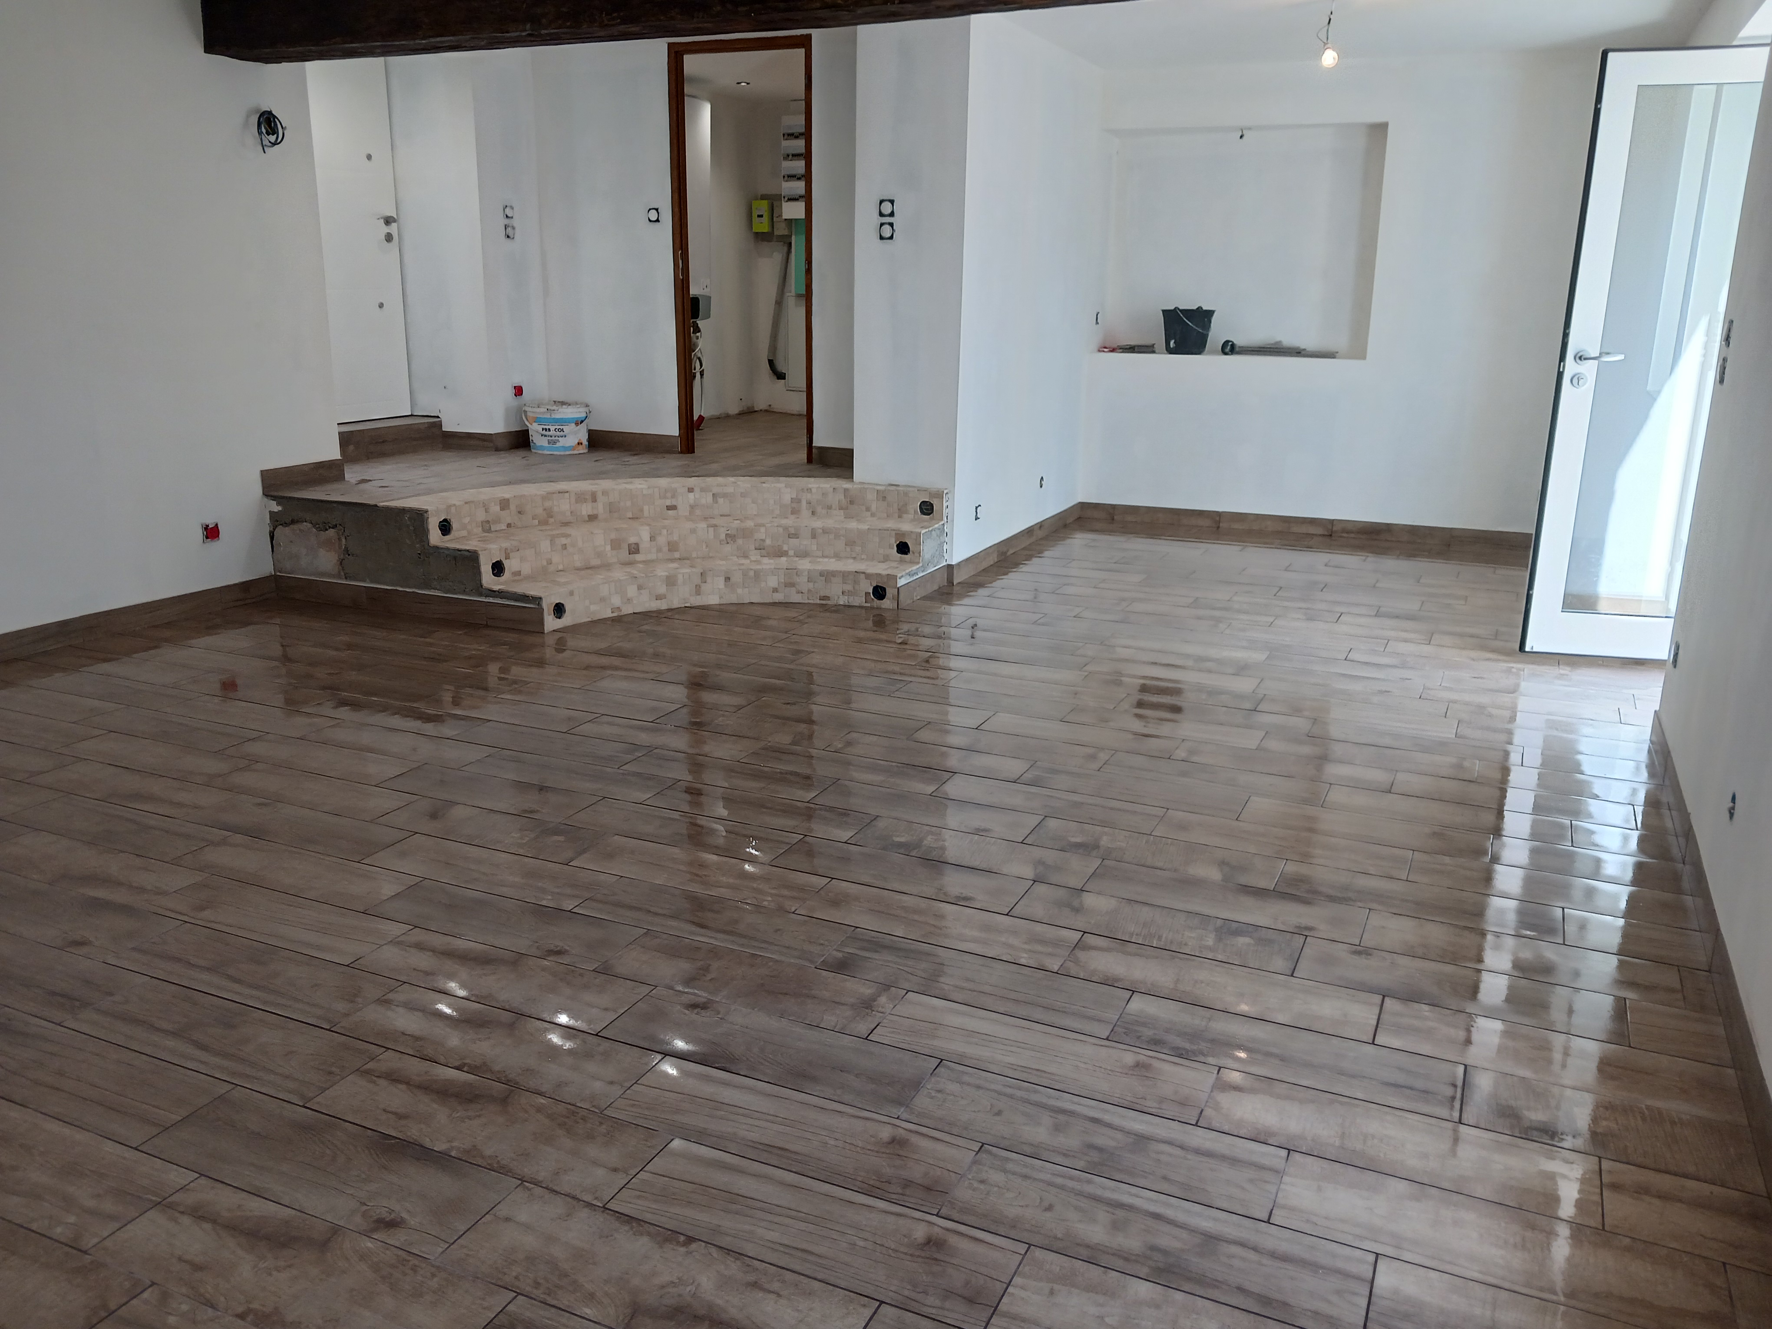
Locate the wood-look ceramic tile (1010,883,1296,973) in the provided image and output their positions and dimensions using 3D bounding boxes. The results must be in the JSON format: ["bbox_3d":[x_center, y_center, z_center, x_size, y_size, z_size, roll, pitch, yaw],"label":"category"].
[{"bbox_3d":[0.580,0.568,2.973,0.600,0.010,0.197,8,17,23],"label":"wood-look ceramic tile"}]

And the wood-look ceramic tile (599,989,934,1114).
[{"bbox_3d":[-0.214,0.700,2.511,0.605,0.010,0.192,8,17,23],"label":"wood-look ceramic tile"}]

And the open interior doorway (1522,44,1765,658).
[{"bbox_3d":[2.832,-1.039,4.882,0.840,2.109,0.075,4,16,12],"label":"open interior doorway"}]

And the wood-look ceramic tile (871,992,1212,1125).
[{"bbox_3d":[0.281,0.709,2.505,0.605,0.010,0.192,8,17,23],"label":"wood-look ceramic tile"}]

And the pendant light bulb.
[{"bbox_3d":[1.636,-2.319,5.116,0.075,0.210,0.070,5,16,15],"label":"pendant light bulb"}]

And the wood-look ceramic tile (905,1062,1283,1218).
[{"bbox_3d":[0.338,0.776,2.270,0.605,0.010,0.192,8,17,23],"label":"wood-look ceramic tile"}]

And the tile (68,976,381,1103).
[{"bbox_3d":[-1.243,0.702,2.590,0.620,0.010,0.196,8,17,23],"label":"tile"}]

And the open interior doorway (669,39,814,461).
[{"bbox_3d":[-0.709,-2.062,6.990,0.805,2.028,0.075,8,17,23],"label":"open interior doorway"}]

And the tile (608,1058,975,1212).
[{"bbox_3d":[-0.157,0.761,2.254,0.600,0.010,0.197,8,17,23],"label":"tile"}]

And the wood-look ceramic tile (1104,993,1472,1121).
[{"bbox_3d":[0.744,0.729,2.582,0.620,0.010,0.196,8,17,23],"label":"wood-look ceramic tile"}]

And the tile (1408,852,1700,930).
[{"bbox_3d":[1.578,0.539,3.289,0.620,0.010,0.196,8,17,23],"label":"tile"}]

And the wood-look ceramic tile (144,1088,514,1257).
[{"bbox_3d":[-0.868,0.781,2.148,0.600,0.010,0.197,8,17,23],"label":"wood-look ceramic tile"}]

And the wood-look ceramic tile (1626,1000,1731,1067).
[{"bbox_3d":[1.478,0.691,2.578,0.168,0.010,0.197,8,17,23],"label":"wood-look ceramic tile"}]

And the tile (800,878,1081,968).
[{"bbox_3d":[0.115,0.581,3.080,0.620,0.010,0.196,8,17,23],"label":"tile"}]

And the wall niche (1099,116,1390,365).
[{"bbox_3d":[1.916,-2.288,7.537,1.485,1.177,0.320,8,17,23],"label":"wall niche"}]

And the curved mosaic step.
[{"bbox_3d":[-1.103,-0.505,6.019,2.829,0.450,1.050,-5,17,-20],"label":"curved mosaic step"}]

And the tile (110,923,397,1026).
[{"bbox_3d":[-1.250,0.612,2.732,0.600,0.010,0.197,8,17,23],"label":"tile"}]

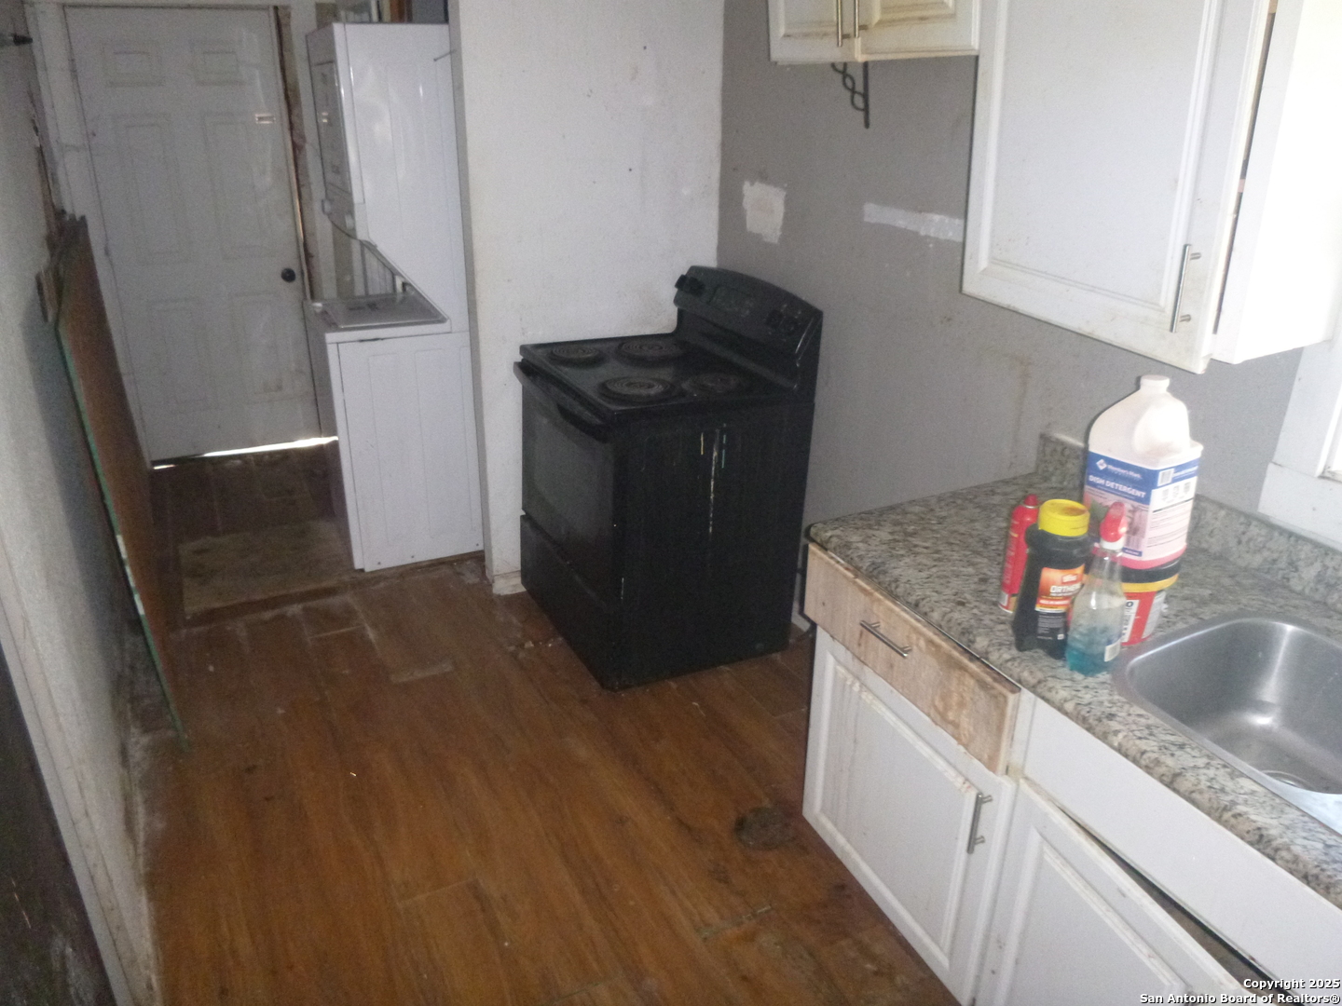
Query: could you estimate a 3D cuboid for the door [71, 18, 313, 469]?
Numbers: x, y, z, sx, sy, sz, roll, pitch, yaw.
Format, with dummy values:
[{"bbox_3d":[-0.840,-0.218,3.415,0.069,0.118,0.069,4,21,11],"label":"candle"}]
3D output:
[{"bbox_3d":[-2.202,-1.224,4.608,0.810,2.030,0.045,-11,26,-28],"label":"door"}]

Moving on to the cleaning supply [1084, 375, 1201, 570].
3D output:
[{"bbox_3d":[0.743,-0.056,1.524,0.120,0.290,0.122,-15,25,-30],"label":"cleaning supply"}]

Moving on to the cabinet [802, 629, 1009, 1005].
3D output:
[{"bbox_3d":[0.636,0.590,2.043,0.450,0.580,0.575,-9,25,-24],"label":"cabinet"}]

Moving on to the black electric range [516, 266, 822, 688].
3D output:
[{"bbox_3d":[-0.061,-0.136,3.227,0.700,1.170,0.760,-10,26,-25],"label":"black electric range"}]

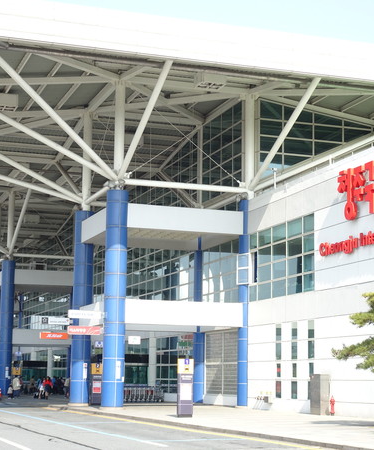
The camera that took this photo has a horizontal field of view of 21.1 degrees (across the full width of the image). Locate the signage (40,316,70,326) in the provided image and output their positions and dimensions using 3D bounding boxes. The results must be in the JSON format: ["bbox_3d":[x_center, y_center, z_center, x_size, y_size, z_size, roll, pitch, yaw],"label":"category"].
[{"bbox_3d":[-7.908,5.814,60.571,1.740,0.430,0.150,4,-9,-19],"label":"signage"}]

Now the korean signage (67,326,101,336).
[{"bbox_3d":[-5.450,5.642,53.538,1.780,0.430,0.150,4,-9,-19],"label":"korean signage"}]

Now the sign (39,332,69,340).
[{"bbox_3d":[-7.930,6.683,60.432,1.760,0.420,0.150,4,-9,-19],"label":"sign"}]

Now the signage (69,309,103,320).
[{"bbox_3d":[-5.438,4.807,53.668,1.800,0.410,0.150,4,-9,-19],"label":"signage"}]

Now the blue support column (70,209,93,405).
[{"bbox_3d":[-6.383,5.027,61.224,1.140,11.700,1.140,4,-9,-19],"label":"blue support column"}]

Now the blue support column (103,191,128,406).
[{"bbox_3d":[-3.904,3.996,54.392,1.140,11.700,1.140,4,-9,-19],"label":"blue support column"}]

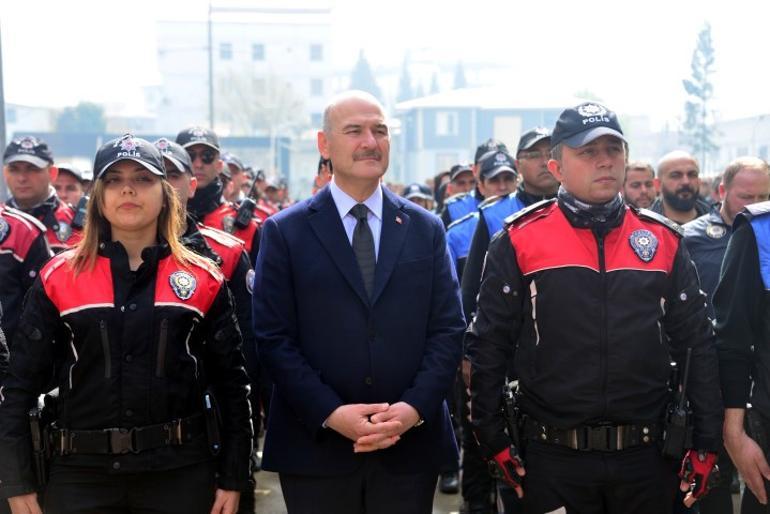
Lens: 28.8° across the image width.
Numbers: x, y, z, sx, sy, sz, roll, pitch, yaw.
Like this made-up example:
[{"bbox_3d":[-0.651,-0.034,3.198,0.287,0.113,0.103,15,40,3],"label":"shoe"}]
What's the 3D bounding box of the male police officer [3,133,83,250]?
[{"bbox_3d":[-1.326,0.432,5.735,0.560,1.782,0.330,0,2,0],"label":"male police officer"}]

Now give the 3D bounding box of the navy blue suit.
[{"bbox_3d":[-0.070,0.197,3.950,0.560,0.775,0.330,0,2,-8],"label":"navy blue suit"}]

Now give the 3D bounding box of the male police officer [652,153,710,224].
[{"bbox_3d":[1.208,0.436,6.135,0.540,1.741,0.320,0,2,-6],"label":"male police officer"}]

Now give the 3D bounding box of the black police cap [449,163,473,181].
[{"bbox_3d":[0.526,-0.588,10.300,0.180,0.135,0.260,-1,3,-32],"label":"black police cap"}]

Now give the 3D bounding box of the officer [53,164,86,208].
[{"bbox_3d":[-1.601,0.381,7.634,0.550,1.733,0.330,0,2,-4],"label":"officer"}]

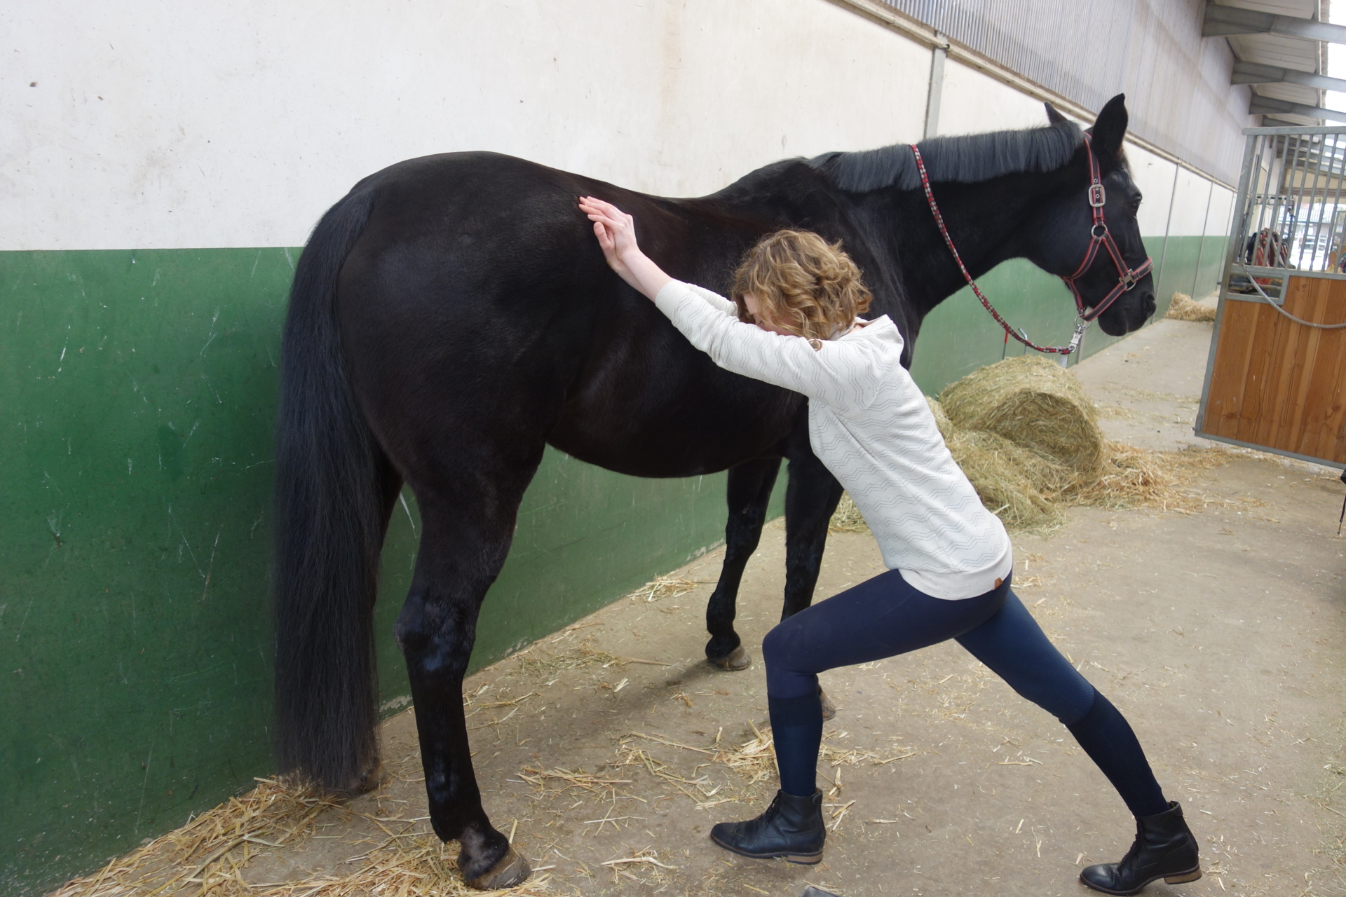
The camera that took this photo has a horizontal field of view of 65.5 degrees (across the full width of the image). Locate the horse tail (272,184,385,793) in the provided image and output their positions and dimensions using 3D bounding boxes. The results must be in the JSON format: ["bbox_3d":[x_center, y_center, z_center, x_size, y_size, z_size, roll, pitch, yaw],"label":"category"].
[{"bbox_3d":[-0.720,0.122,2.153,0.215,1.280,0.200,-9,18,-40],"label":"horse tail"}]

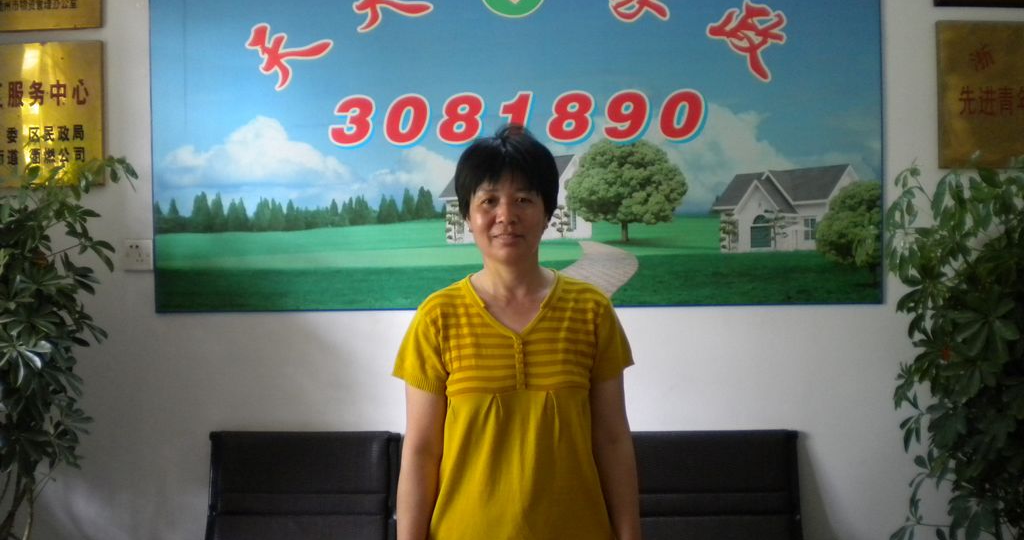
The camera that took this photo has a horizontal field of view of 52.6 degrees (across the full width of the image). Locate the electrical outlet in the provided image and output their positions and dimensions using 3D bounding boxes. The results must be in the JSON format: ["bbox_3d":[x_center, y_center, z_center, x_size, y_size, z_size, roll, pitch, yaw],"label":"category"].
[{"bbox_3d":[-1.040,-0.040,2.880,0.085,0.087,0.015,-1,3,0],"label":"electrical outlet"}]

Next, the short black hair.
[{"bbox_3d":[-0.010,-0.175,1.880,0.190,0.180,0.210,-1,3,-1],"label":"short black hair"}]

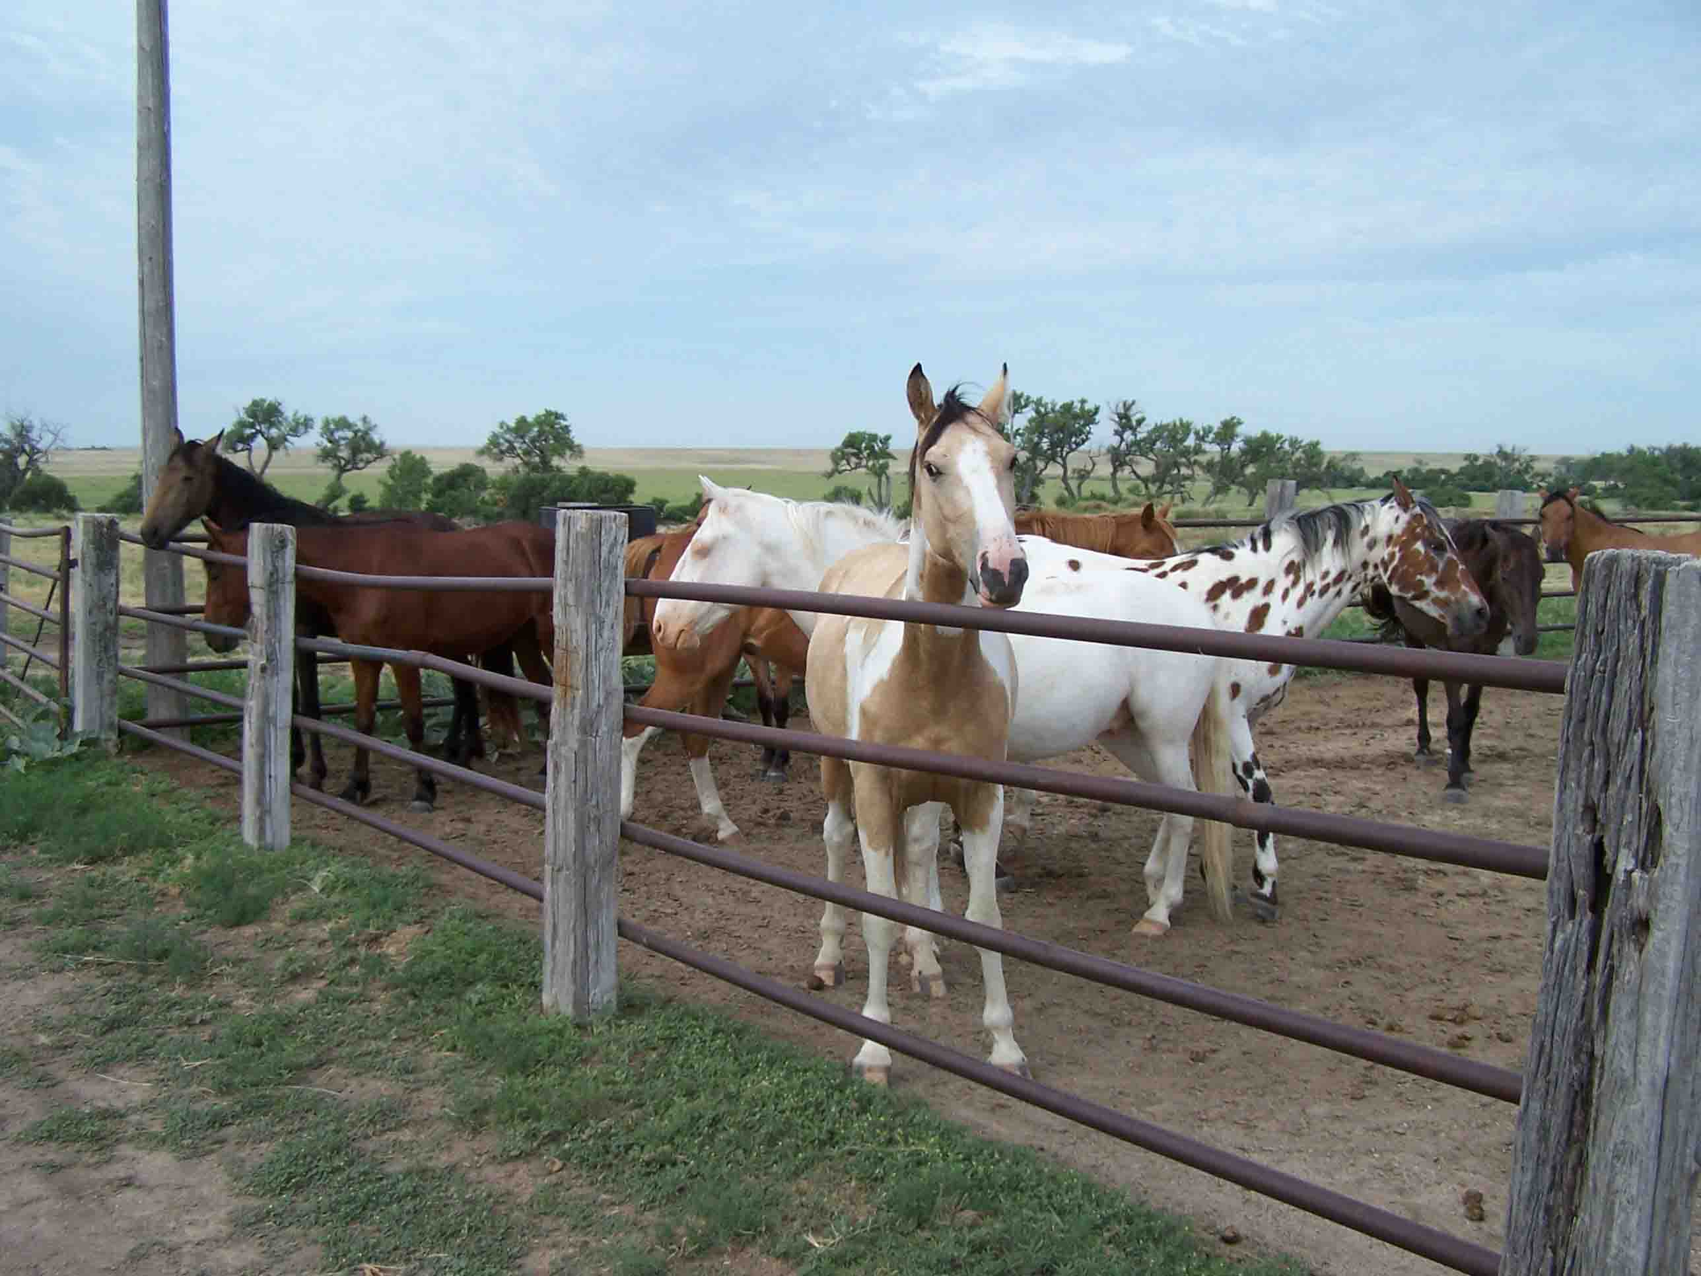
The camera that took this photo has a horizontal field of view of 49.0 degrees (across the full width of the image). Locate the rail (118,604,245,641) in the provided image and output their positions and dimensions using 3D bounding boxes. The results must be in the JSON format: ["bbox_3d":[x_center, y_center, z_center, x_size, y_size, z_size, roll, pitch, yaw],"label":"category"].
[{"bbox_3d":[-3.698,-0.096,10.225,0.058,0.058,3.000,-2,4,-32],"label":"rail"}]

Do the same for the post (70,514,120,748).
[{"bbox_3d":[-4.672,-0.032,11.528,0.235,1.451,0.235,-3,7,-37],"label":"post"}]

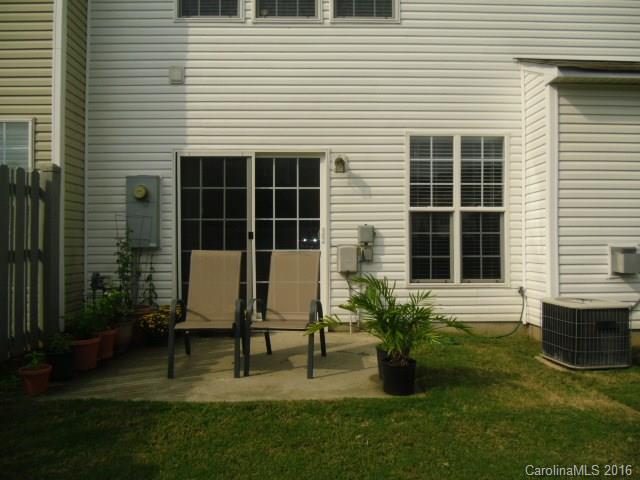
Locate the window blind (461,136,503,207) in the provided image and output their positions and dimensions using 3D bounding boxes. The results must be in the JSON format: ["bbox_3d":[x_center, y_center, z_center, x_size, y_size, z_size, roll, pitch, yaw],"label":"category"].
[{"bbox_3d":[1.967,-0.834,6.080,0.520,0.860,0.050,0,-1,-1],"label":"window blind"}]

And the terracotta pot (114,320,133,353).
[{"bbox_3d":[-2.020,0.980,5.100,0.240,0.280,0.240,0,-1,-1],"label":"terracotta pot"}]

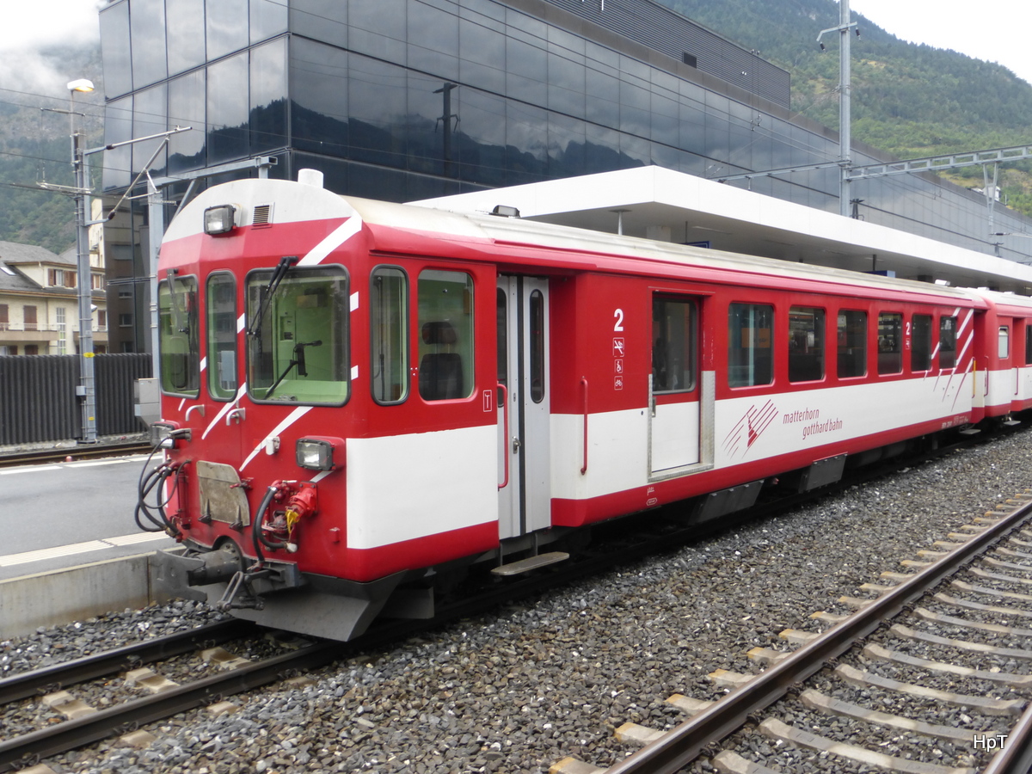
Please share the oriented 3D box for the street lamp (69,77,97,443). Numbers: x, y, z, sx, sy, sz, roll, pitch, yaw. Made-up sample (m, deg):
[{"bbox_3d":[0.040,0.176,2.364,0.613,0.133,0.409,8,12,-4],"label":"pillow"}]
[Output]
[{"bbox_3d":[-10.287,-2.990,21.397,0.680,8.610,0.500,-2,4,-39],"label":"street lamp"}]

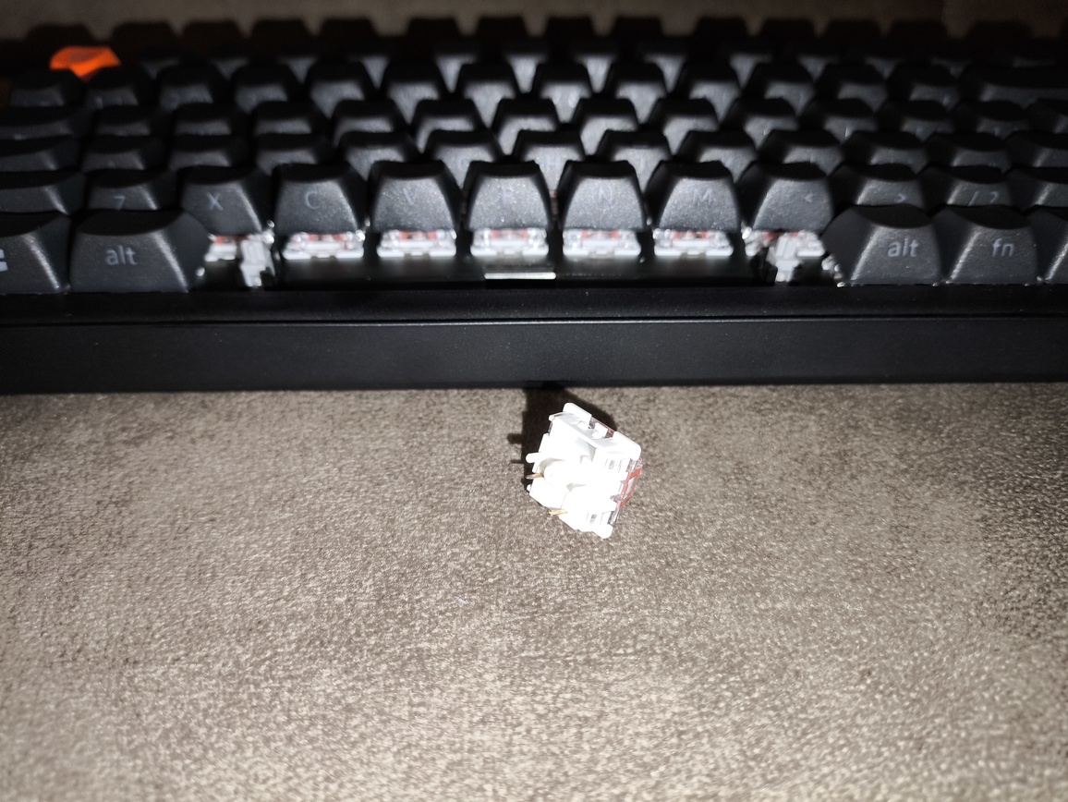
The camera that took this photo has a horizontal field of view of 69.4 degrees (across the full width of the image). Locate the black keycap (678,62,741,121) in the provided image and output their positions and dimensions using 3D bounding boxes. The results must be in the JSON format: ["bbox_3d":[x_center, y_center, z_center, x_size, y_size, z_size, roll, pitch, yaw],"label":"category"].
[{"bbox_3d":[0.045,-0.081,0.200,0.018,0.011,0.018,-1,40,-1],"label":"black keycap"}]

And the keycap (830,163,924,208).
[{"bbox_3d":[0.070,-0.044,0.157,0.018,0.010,0.018,-1,40,-1],"label":"keycap"}]

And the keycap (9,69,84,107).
[{"bbox_3d":[-0.121,-0.077,0.197,0.018,0.010,0.018,-1,41,-1],"label":"keycap"}]

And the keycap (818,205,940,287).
[{"bbox_3d":[0.066,-0.031,0.144,0.018,0.009,0.018,-1,41,-2],"label":"keycap"}]

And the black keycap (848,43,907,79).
[{"bbox_3d":[0.097,-0.096,0.222,0.018,0.011,0.018,-1,40,-1],"label":"black keycap"}]

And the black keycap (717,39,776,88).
[{"bbox_3d":[0.059,-0.096,0.218,0.018,0.010,0.018,-1,41,-1],"label":"black keycap"}]

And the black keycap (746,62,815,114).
[{"bbox_3d":[0.064,-0.081,0.203,0.018,0.011,0.018,-1,40,-1],"label":"black keycap"}]

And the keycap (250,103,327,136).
[{"bbox_3d":[-0.058,-0.067,0.186,0.018,0.009,0.018,-1,40,-1],"label":"keycap"}]

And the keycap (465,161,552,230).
[{"bbox_3d":[-0.005,-0.043,0.156,0.018,0.009,0.018,-1,41,-1],"label":"keycap"}]

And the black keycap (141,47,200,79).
[{"bbox_3d":[-0.102,-0.092,0.213,0.018,0.011,0.018,-1,40,-1],"label":"black keycap"}]

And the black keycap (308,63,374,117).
[{"bbox_3d":[-0.049,-0.080,0.200,0.018,0.011,0.018,-1,40,-1],"label":"black keycap"}]

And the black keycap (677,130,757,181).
[{"bbox_3d":[0.042,-0.056,0.174,0.018,0.009,0.018,-1,40,-1],"label":"black keycap"}]

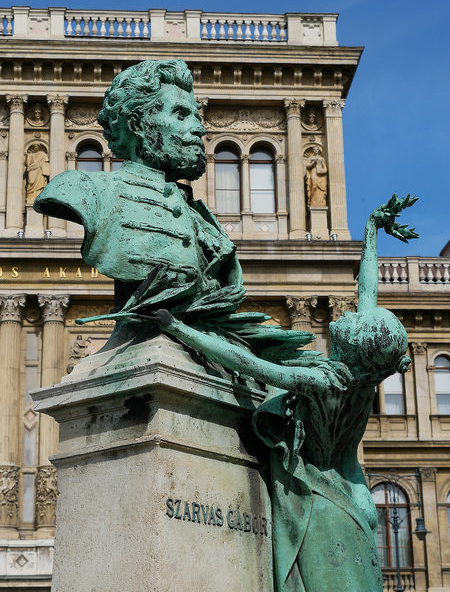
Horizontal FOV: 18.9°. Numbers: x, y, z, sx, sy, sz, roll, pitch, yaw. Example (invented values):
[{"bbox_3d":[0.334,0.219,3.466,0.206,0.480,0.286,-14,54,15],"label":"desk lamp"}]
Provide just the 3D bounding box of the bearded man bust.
[{"bbox_3d":[-0.320,-0.361,5.200,0.620,0.978,0.860,-17,-23,41],"label":"bearded man bust"}]

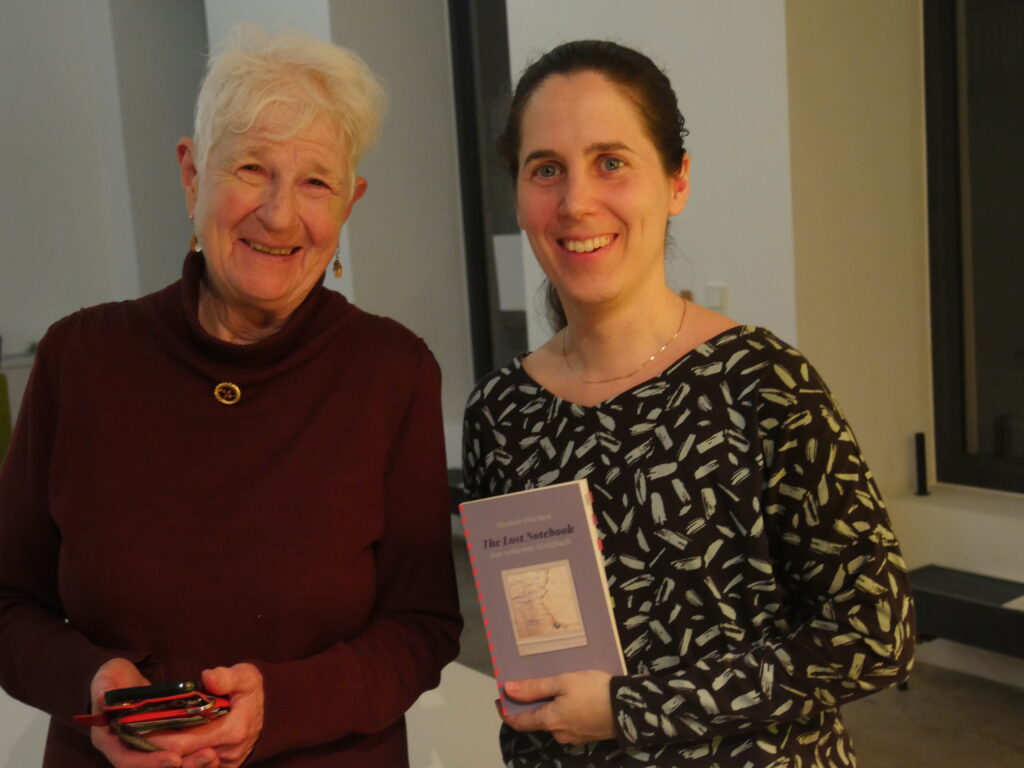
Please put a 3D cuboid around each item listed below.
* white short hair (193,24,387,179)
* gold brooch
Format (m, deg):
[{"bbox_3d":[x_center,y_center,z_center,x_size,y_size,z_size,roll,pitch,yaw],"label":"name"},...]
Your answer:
[{"bbox_3d":[-0.226,-0.254,1.410,0.188,0.185,0.205,12,5,-17],"label":"white short hair"},{"bbox_3d":[-0.275,0.009,1.370,0.025,0.022,0.006,7,-12,0],"label":"gold brooch"}]

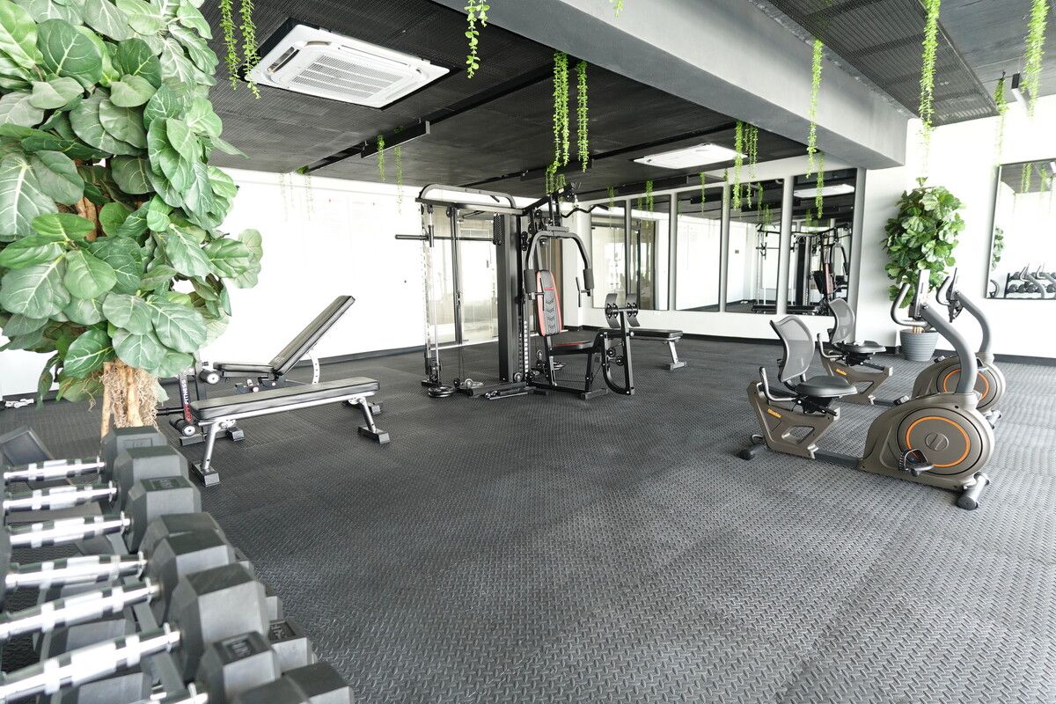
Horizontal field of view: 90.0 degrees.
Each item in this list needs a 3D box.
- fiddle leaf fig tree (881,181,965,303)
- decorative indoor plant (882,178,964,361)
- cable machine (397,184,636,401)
[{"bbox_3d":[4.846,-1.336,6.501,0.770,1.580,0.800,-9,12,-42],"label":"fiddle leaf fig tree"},{"bbox_3d":[4.853,-1.005,6.551,0.770,2.230,0.800,-9,12,-42],"label":"decorative indoor plant"},{"bbox_3d":[-0.171,-0.699,5.474,2.600,2.160,1.500,6,11,40],"label":"cable machine"}]

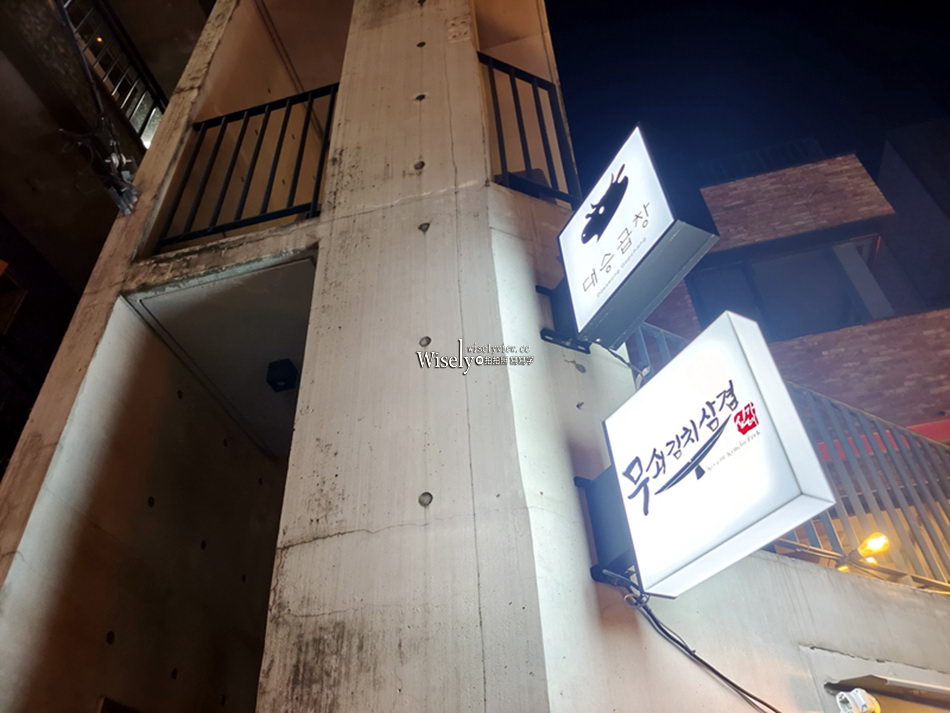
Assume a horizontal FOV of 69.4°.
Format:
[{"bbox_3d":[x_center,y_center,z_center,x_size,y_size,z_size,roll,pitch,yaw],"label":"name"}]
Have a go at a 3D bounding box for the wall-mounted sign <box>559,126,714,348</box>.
[{"bbox_3d":[0.495,-0.385,2.224,0.149,0.492,0.512,15,-44,-21],"label":"wall-mounted sign"}]

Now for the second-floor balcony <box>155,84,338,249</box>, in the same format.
[{"bbox_3d":[-1.146,-1.006,3.524,0.875,1.091,0.055,-12,-41,9],"label":"second-floor balcony"}]

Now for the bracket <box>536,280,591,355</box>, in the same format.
[{"bbox_3d":[0.349,-0.181,2.455,0.210,0.285,0.145,15,-44,-22],"label":"bracket"}]

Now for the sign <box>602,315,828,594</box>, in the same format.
[{"bbox_3d":[0.552,0.242,1.679,0.099,0.500,0.500,16,-44,-22],"label":"sign"}]

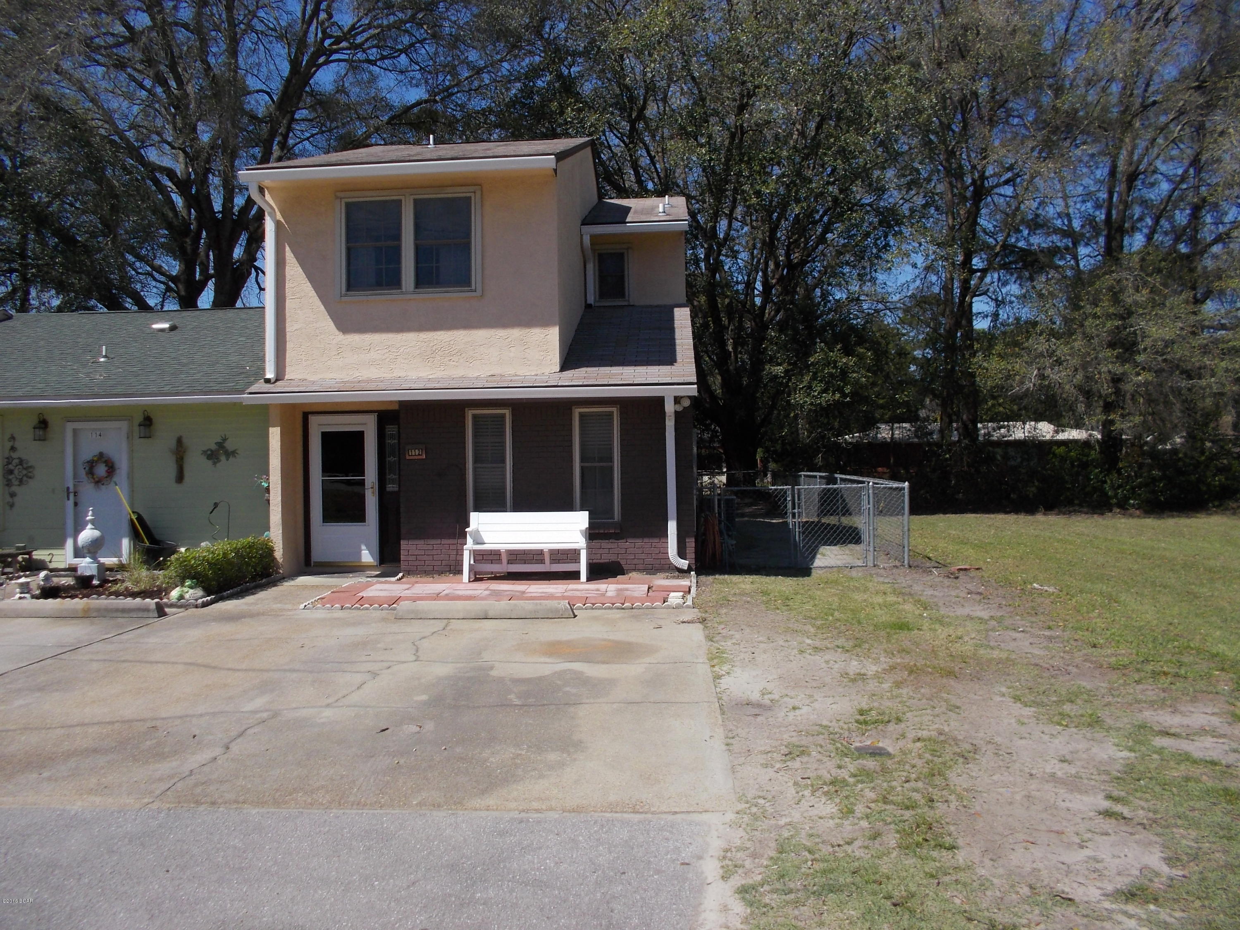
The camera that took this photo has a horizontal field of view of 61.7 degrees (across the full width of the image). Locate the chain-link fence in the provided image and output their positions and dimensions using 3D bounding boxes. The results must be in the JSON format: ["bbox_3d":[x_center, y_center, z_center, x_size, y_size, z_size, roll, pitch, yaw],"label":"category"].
[{"bbox_3d":[2.787,0.791,19.880,2.850,1.150,12.200,-1,0,4],"label":"chain-link fence"}]

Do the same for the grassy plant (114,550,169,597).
[{"bbox_3d":[-5.298,1.212,11.500,0.540,0.460,0.520,-1,0,4],"label":"grassy plant"}]

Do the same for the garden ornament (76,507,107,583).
[{"bbox_3d":[-6.156,0.942,12.100,0.300,0.880,0.300,-1,0,-7],"label":"garden ornament"}]

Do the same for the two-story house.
[{"bbox_3d":[-1.546,-1.969,17.379,5.600,6.850,9.800,-1,0,4],"label":"two-story house"}]

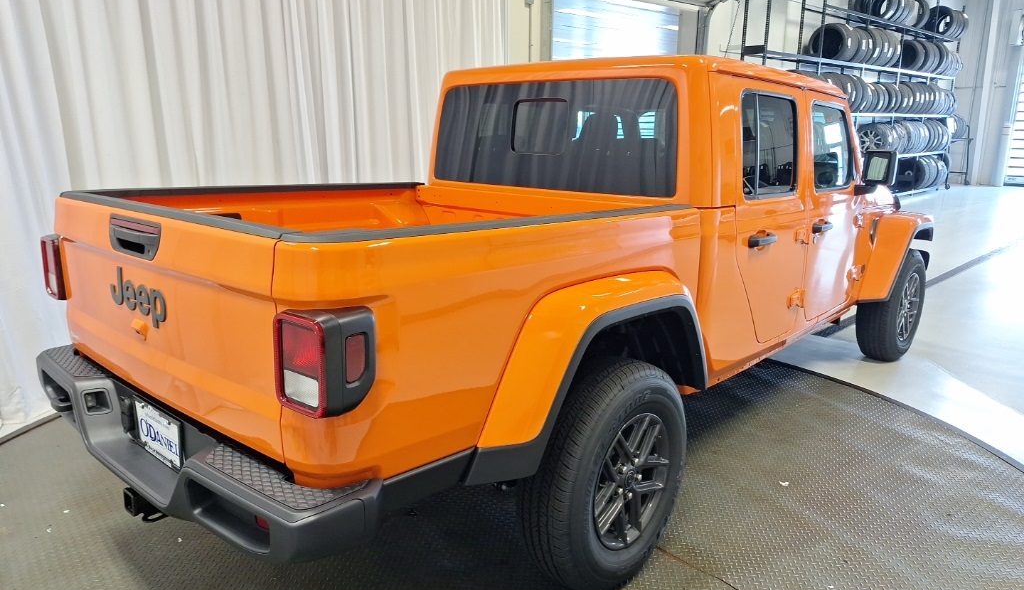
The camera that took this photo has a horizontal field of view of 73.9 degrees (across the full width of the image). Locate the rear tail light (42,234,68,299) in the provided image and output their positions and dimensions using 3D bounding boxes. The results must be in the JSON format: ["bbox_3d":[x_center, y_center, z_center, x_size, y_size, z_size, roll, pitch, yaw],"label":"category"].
[{"bbox_3d":[-1.619,-0.106,2.521,0.170,0.220,0.150,10,16,39],"label":"rear tail light"}]

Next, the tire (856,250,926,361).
[{"bbox_3d":[2.693,0.075,4.830,0.255,0.810,0.810,11,16,41],"label":"tire"}]

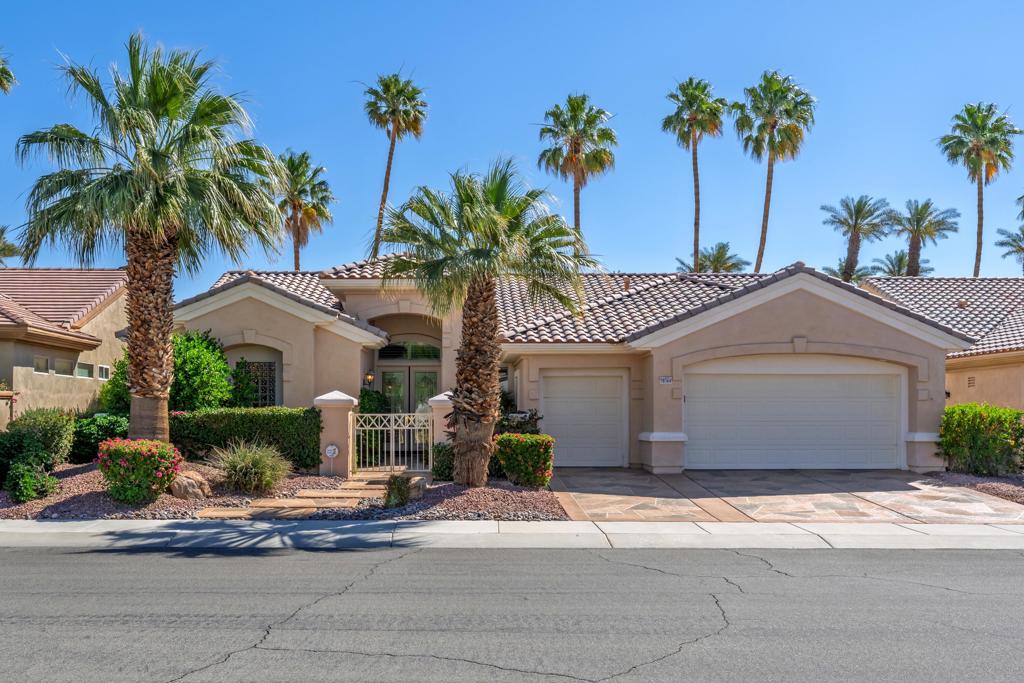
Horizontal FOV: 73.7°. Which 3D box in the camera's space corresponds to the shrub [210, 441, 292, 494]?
[{"bbox_3d":[-4.730,2.290,12.400,1.450,0.980,1.350,0,0,0],"label":"shrub"}]

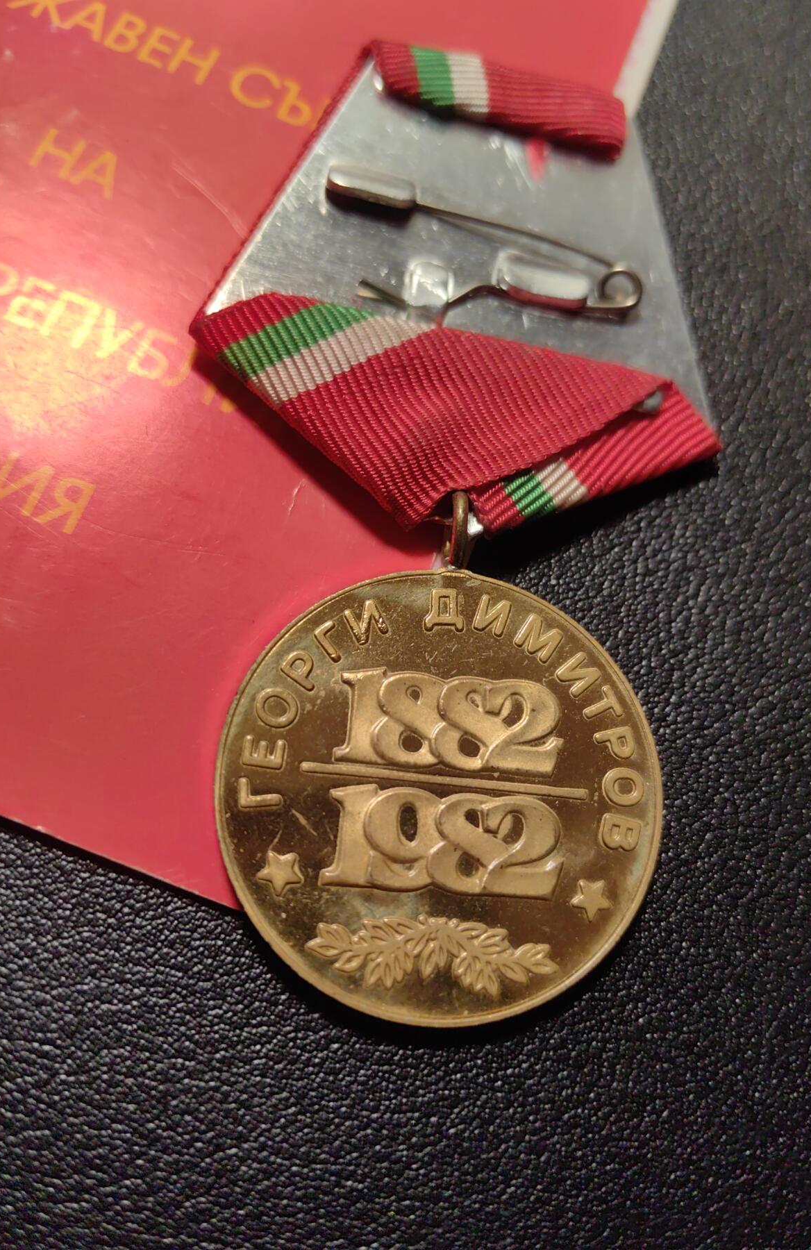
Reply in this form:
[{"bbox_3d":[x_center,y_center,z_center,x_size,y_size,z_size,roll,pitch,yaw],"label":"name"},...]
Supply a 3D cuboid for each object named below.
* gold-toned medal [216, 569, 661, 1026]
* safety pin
[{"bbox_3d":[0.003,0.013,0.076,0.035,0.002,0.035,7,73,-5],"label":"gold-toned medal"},{"bbox_3d":[0.007,-0.033,0.087,0.030,0.003,0.011,11,72,-4],"label":"safety pin"}]

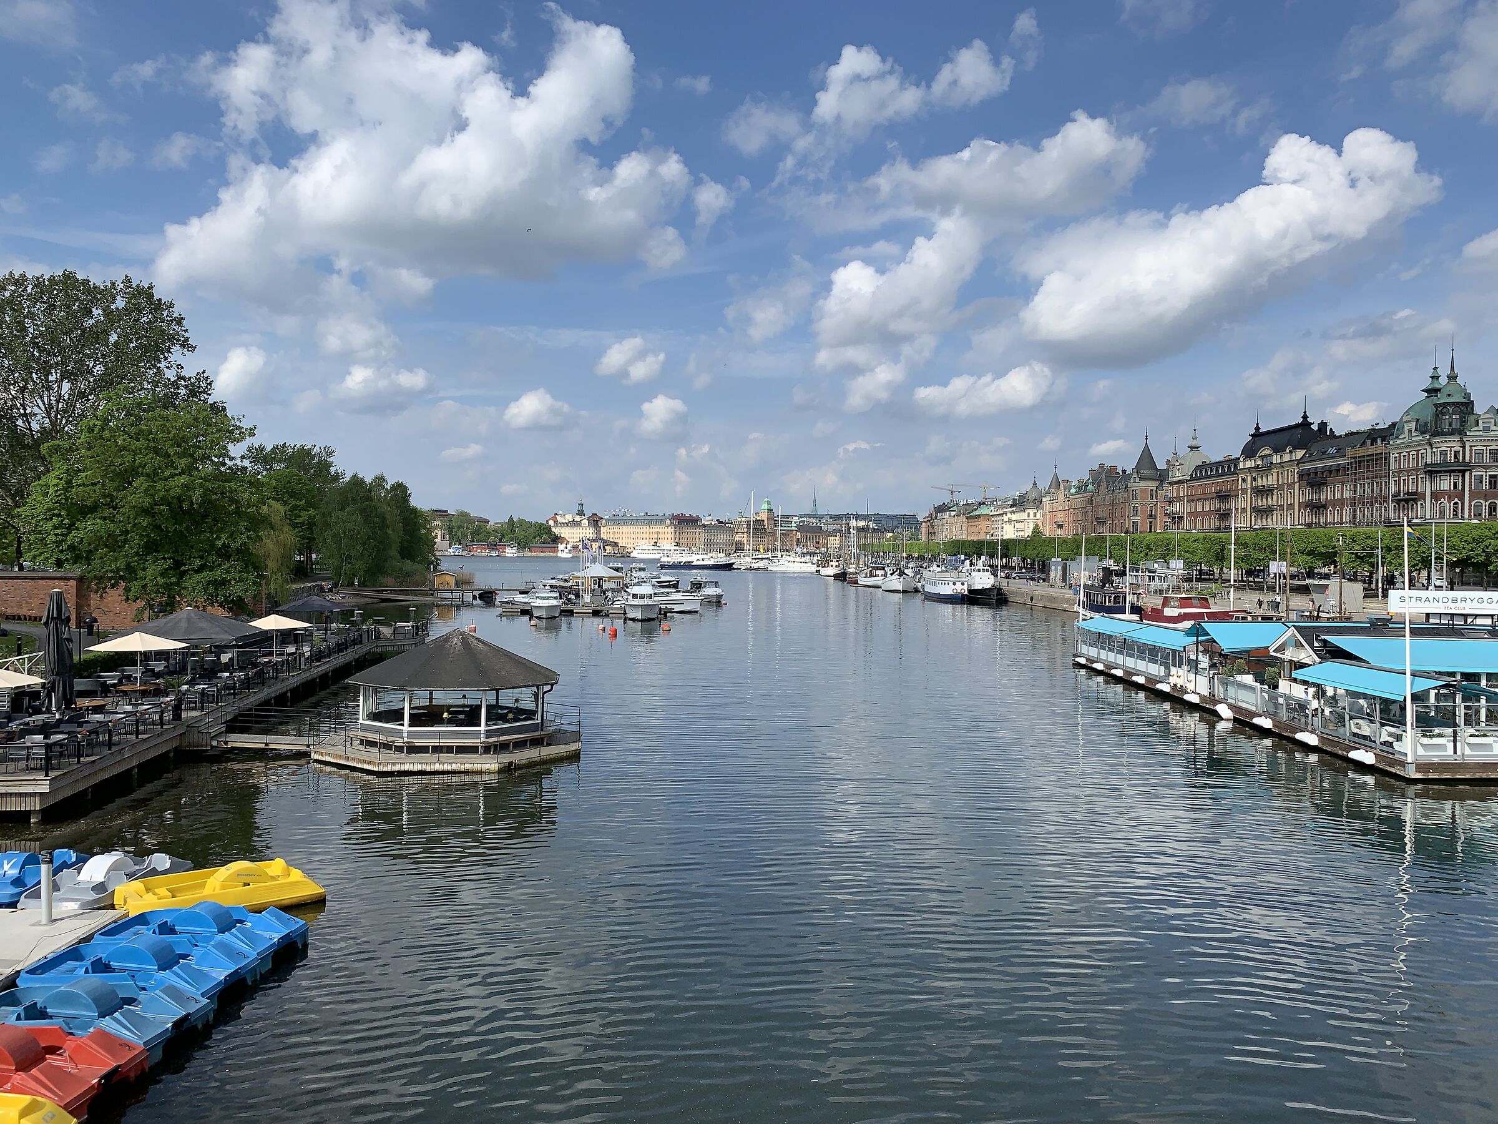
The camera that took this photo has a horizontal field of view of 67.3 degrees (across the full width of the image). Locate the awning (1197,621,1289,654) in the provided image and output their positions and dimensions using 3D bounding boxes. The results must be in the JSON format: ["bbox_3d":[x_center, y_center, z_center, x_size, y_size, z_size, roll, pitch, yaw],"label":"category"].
[{"bbox_3d":[22.300,3.296,49.849,3.800,1.200,2.600,0,1,0],"label":"awning"}]

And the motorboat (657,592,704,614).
[{"bbox_3d":[-8.600,4.571,124.000,7.600,2.300,2.600,0,1,-9],"label":"motorboat"}]

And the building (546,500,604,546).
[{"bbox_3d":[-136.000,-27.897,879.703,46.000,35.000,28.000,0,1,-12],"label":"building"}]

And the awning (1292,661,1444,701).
[{"bbox_3d":[21.183,4.048,38.782,1.400,0.570,6.900,0,1,-1],"label":"awning"}]

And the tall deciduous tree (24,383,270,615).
[{"bbox_3d":[-37.141,-3.019,69.000,14.000,15.130,14.000,0,1,0],"label":"tall deciduous tree"}]

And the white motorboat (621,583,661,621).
[{"bbox_3d":[-10.850,4.108,114.066,3.350,3.600,9.000,0,1,-5],"label":"white motorboat"}]

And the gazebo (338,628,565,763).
[{"bbox_3d":[-10.580,4.432,40.564,7.500,3.950,7.500,0,1,-7],"label":"gazebo"}]

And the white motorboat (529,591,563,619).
[{"bbox_3d":[-21.008,4.350,117.300,3.100,2.800,8.400,0,1,-8],"label":"white motorboat"}]

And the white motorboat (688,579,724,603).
[{"bbox_3d":[-5.600,3.805,147.565,2.750,3.200,7.800,0,1,-13],"label":"white motorboat"}]

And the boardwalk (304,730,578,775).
[{"bbox_3d":[-10.400,6.404,40.390,9.200,0.500,8.900,0,1,-5],"label":"boardwalk"}]

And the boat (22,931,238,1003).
[{"bbox_3d":[-9.500,6.338,17.530,3.200,1.050,1.600,0,1,7],"label":"boat"}]

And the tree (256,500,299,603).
[{"bbox_3d":[-47.661,-0.997,113.000,5.300,10.580,5.300,0,1,0],"label":"tree"}]

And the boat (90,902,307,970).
[{"bbox_3d":[-9.360,6.319,19.200,3.200,1.050,1.600,0,1,10],"label":"boat"}]

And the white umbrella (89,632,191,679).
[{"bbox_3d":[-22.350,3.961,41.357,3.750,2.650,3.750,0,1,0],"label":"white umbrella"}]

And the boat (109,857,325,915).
[{"bbox_3d":[-10.550,6.466,22.539,3.600,0.950,1.500,0,1,-32],"label":"boat"}]

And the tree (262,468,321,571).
[{"bbox_3d":[-70.221,-6.204,172.000,9.600,16.040,9.600,0,1,0],"label":"tree"}]

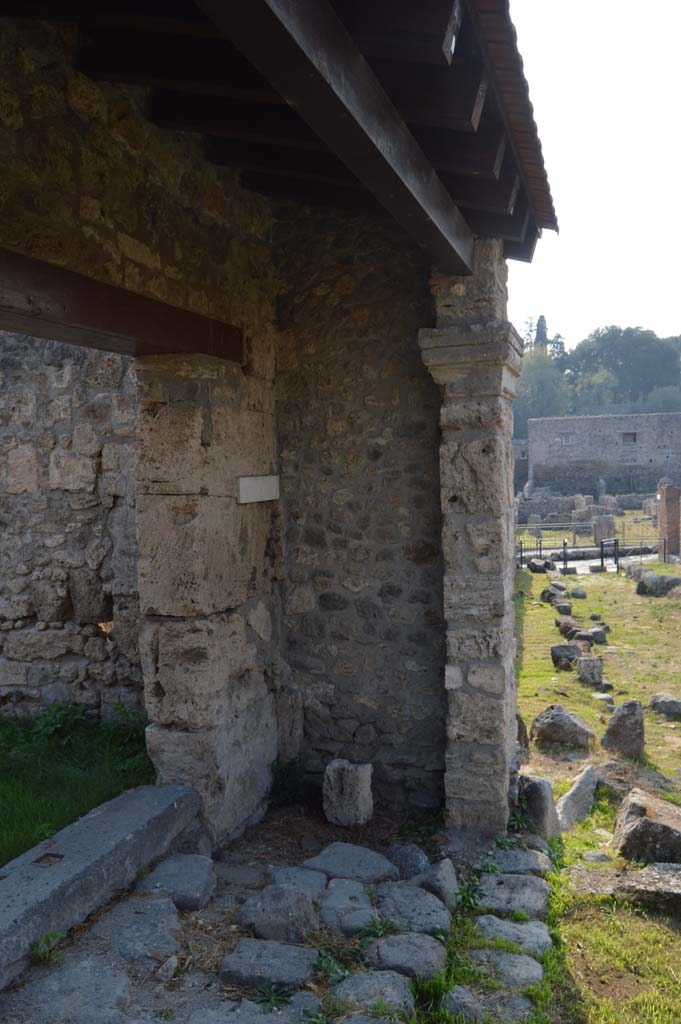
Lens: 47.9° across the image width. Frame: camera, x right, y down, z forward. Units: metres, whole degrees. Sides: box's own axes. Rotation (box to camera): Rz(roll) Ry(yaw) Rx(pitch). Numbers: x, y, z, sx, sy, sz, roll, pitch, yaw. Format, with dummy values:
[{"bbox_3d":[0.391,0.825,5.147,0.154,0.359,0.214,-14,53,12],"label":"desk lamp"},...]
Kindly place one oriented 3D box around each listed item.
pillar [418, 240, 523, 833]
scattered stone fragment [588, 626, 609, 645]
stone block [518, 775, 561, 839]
[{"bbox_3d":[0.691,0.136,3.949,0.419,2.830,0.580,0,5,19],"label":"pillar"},{"bbox_3d":[3.530,1.690,10.500,0.260,0.200,0.250,0,4,19],"label":"scattered stone fragment"},{"bbox_3d":[1.068,1.586,4.120,0.200,0.290,0.190,0,4,19],"label":"stone block"}]

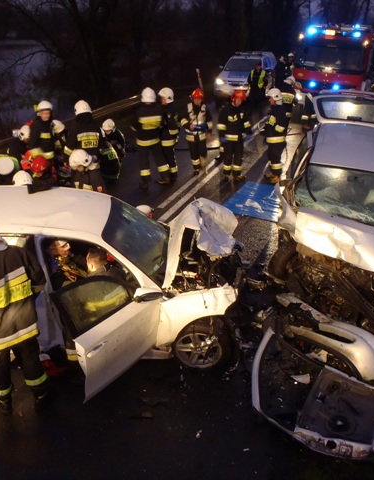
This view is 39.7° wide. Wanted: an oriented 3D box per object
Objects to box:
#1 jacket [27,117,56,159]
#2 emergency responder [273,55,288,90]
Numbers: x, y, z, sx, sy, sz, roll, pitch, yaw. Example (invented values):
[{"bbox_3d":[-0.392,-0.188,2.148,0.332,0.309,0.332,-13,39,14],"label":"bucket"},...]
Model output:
[{"bbox_3d":[-2.650,-1.900,9.500,0.600,0.780,0.450,-11,27,-23],"label":"jacket"},{"bbox_3d":[3.140,-5.330,17.600,0.450,1.780,0.550,-14,28,-27],"label":"emergency responder"}]

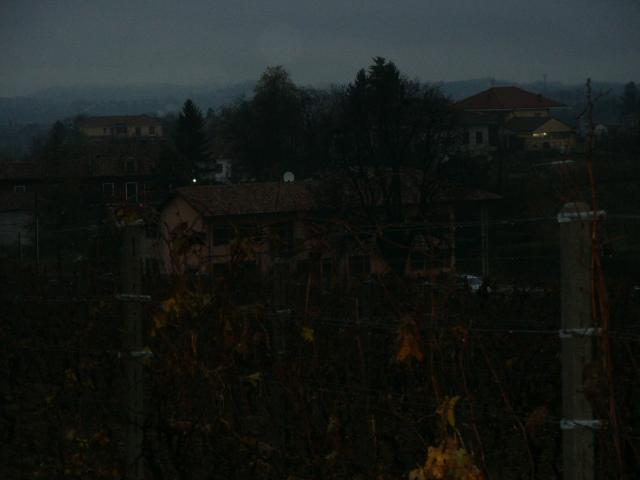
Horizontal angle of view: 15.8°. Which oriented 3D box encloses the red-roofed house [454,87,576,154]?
[{"bbox_3d":[26.190,-16.268,312.000,15.682,8.910,13.000,0,3,-5],"label":"red-roofed house"}]

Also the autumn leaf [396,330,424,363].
[{"bbox_3d":[0.309,0.364,7.900,0.096,0.109,0.045,0,3,0],"label":"autumn leaf"}]

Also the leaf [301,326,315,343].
[{"bbox_3d":[-0.050,0.380,9.300,0.056,0.064,0.030,0,3,0],"label":"leaf"}]

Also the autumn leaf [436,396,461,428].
[{"bbox_3d":[0.423,0.567,7.600,0.079,0.105,0.040,0,3,0],"label":"autumn leaf"}]

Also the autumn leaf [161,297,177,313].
[{"bbox_3d":[-0.669,0.285,10.200,0.071,0.071,0.035,0,3,0],"label":"autumn leaf"}]

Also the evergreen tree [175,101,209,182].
[{"bbox_3d":[-12.788,-9.828,230.000,3.384,8.509,3.384,0,3,0],"label":"evergreen tree"}]

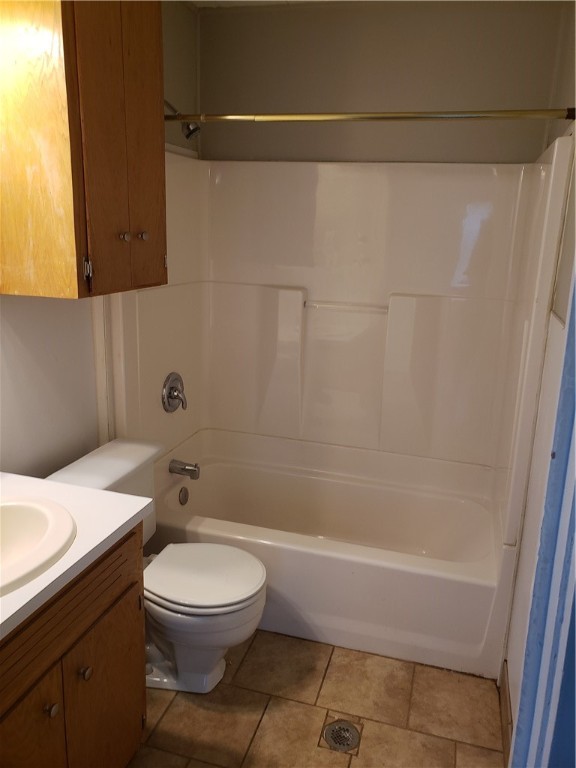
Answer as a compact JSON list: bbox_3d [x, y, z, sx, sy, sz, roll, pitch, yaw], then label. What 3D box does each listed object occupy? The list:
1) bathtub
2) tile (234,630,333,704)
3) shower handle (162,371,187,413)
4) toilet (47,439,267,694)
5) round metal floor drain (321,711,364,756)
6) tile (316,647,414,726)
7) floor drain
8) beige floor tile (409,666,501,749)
[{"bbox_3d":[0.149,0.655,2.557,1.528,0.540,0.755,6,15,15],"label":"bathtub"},{"bbox_3d":[-0.014,1.040,2.131,0.306,0.010,0.304,6,15,15],"label":"tile"},{"bbox_3d":[-0.473,0.040,2.507,0.068,0.172,0.172,6,15,15],"label":"shower handle"},{"bbox_3d":[-0.433,0.665,2.027,0.720,0.740,0.475,6,15,15],"label":"toilet"},{"bbox_3d":[0.170,1.099,1.806,0.116,0.012,0.118,6,14,15],"label":"round metal floor drain"},{"bbox_3d":[0.282,1.070,2.049,0.306,0.010,0.307,6,15,15],"label":"tile"},{"bbox_3d":[0.173,1.115,1.832,0.117,0.010,0.117,2,14,0],"label":"floor drain"},{"bbox_3d":[0.572,1.100,1.969,0.296,0.010,0.309,6,15,15],"label":"beige floor tile"}]

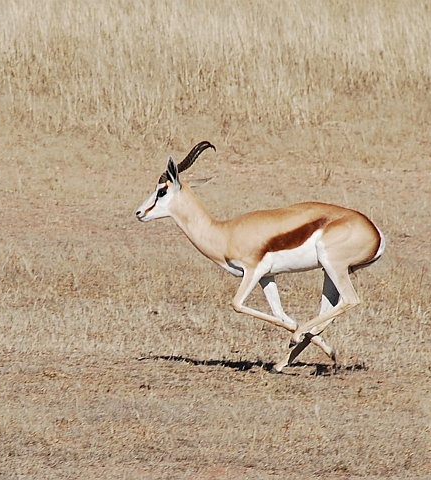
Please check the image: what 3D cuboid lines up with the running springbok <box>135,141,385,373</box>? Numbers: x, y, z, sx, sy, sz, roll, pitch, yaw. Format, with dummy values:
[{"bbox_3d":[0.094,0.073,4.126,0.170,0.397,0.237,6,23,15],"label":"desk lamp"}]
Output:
[{"bbox_3d":[0.212,0.078,19.000,1.180,1.080,0.310,0,7,3],"label":"running springbok"}]

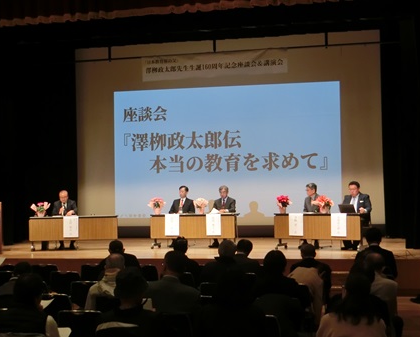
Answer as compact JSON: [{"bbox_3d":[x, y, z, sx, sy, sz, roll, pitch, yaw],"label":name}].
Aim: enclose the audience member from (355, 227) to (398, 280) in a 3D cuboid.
[{"bbox_3d":[2.061,1.422,9.650,0.520,1.350,0.750,-1,-1,11],"label":"audience member"}]

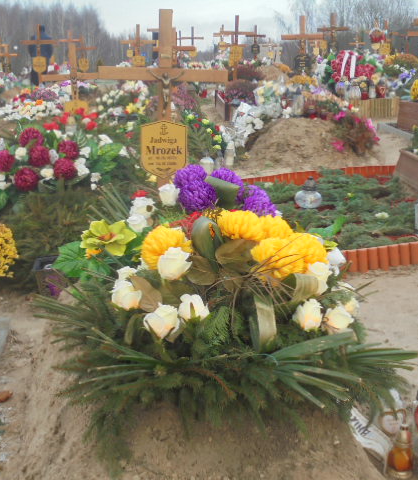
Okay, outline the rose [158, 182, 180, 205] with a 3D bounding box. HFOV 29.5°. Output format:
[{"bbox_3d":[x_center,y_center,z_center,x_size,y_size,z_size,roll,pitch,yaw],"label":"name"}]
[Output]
[{"bbox_3d":[-0.138,-0.153,2.700,0.075,0.079,0.075,0,13,0],"label":"rose"}]

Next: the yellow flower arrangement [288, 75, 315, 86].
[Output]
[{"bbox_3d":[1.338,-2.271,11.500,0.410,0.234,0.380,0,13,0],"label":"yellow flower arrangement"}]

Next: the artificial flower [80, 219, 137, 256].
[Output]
[{"bbox_3d":[-0.316,-0.008,2.500,0.175,0.115,0.140,0,14,0],"label":"artificial flower"}]

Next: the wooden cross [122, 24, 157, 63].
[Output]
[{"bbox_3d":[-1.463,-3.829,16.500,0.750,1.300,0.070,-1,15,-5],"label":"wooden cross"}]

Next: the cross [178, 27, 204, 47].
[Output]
[{"bbox_3d":[-0.528,-5.600,24.000,0.740,1.700,0.090,0,14,6],"label":"cross"}]

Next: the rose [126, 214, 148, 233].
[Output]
[{"bbox_3d":[-0.260,-0.059,2.850,0.080,0.070,0.080,0,14,6],"label":"rose"}]

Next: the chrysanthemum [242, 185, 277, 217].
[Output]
[{"bbox_3d":[0.181,-0.142,2.850,0.130,0.118,0.130,-1,14,0],"label":"chrysanthemum"}]

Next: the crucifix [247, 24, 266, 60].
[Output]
[{"bbox_3d":[1.389,-5.720,23.500,0.600,1.300,0.070,-1,15,-5],"label":"crucifix"}]

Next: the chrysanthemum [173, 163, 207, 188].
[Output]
[{"bbox_3d":[-0.065,-0.209,2.800,0.118,0.110,0.115,0,13,0],"label":"chrysanthemum"}]

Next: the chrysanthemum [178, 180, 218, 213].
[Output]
[{"bbox_3d":[-0.042,-0.159,2.900,0.145,0.120,0.140,-2,14,0],"label":"chrysanthemum"}]

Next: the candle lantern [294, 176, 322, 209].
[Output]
[{"bbox_3d":[0.808,-0.388,6.500,0.225,0.265,0.225,-2,14,0],"label":"candle lantern"}]

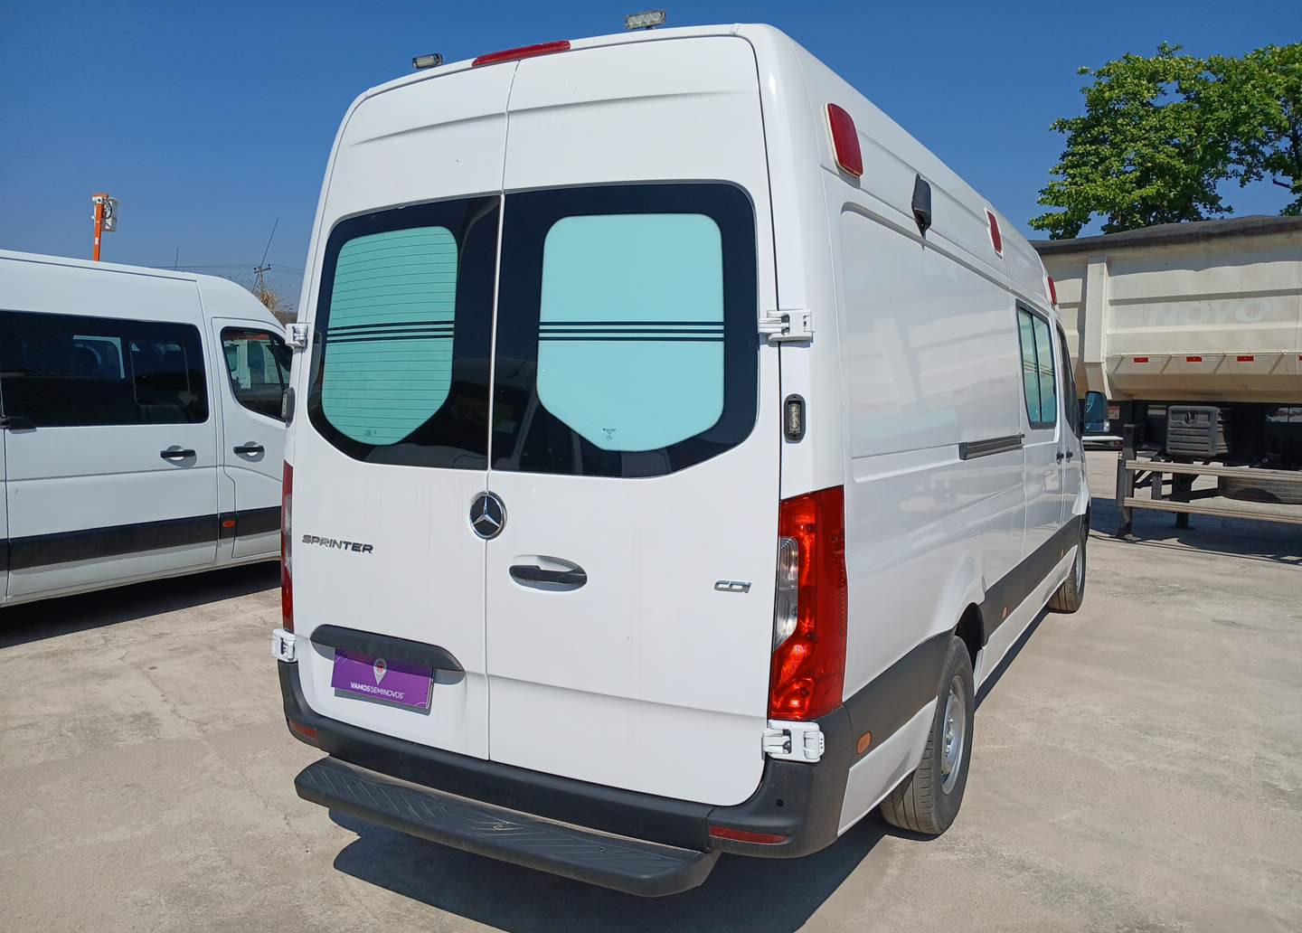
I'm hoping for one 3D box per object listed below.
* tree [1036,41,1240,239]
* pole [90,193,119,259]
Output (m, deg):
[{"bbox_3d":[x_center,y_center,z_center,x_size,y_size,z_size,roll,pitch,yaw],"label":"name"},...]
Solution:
[{"bbox_3d":[10.900,-4.500,22.000,4.700,9.200,4.700,3,5,30],"label":"tree"},{"bbox_3d":[-14.026,-3.745,25.238,0.720,6.545,0.600,-1,5,-29],"label":"pole"}]

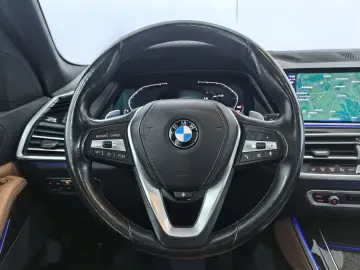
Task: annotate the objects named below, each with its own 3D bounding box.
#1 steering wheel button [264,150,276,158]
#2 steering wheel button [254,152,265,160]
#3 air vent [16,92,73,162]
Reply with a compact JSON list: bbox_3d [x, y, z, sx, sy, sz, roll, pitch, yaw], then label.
[{"bbox_3d":[0.150,0.032,0.467,0.019,0.013,0.007,1,-5,0],"label":"steering wheel button"},{"bbox_3d":[0.133,0.035,0.467,0.017,0.013,0.007,1,-5,0],"label":"steering wheel button"},{"bbox_3d":[-0.298,-0.021,0.665,0.140,0.155,0.060,0,10,-3],"label":"air vent"}]

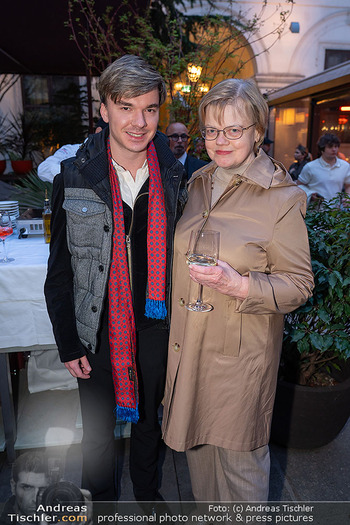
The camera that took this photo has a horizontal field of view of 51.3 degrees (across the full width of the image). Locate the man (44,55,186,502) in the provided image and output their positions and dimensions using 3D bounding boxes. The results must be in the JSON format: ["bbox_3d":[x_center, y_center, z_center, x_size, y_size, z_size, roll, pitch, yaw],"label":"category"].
[{"bbox_3d":[-0.200,0.253,1.331,0.540,1.780,0.360,-4,16,-13],"label":"man"}]

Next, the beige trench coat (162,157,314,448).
[{"bbox_3d":[0.200,0.147,1.201,0.540,0.990,0.380,8,16,29],"label":"beige trench coat"}]

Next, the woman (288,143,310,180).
[{"bbox_3d":[1.770,-0.821,5.258,0.330,1.680,0.460,-5,15,-19],"label":"woman"}]

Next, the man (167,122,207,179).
[{"bbox_3d":[0.050,-0.166,2.793,0.520,1.700,0.340,-2,14,-8],"label":"man"}]

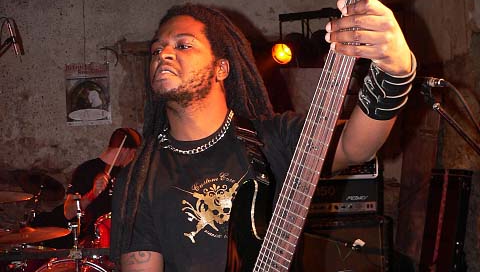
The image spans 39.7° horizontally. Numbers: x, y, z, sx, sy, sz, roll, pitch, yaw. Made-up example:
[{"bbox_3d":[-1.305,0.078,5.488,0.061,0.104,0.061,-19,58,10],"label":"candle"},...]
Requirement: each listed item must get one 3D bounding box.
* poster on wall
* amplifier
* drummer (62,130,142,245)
[{"bbox_3d":[-1.024,-0.277,4.500,0.300,0.420,0.010,-2,2,-6],"label":"poster on wall"},{"bbox_3d":[0.450,0.268,3.800,0.670,0.320,0.290,-2,2,-7],"label":"amplifier"},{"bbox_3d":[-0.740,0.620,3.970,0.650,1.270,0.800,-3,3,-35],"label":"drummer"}]

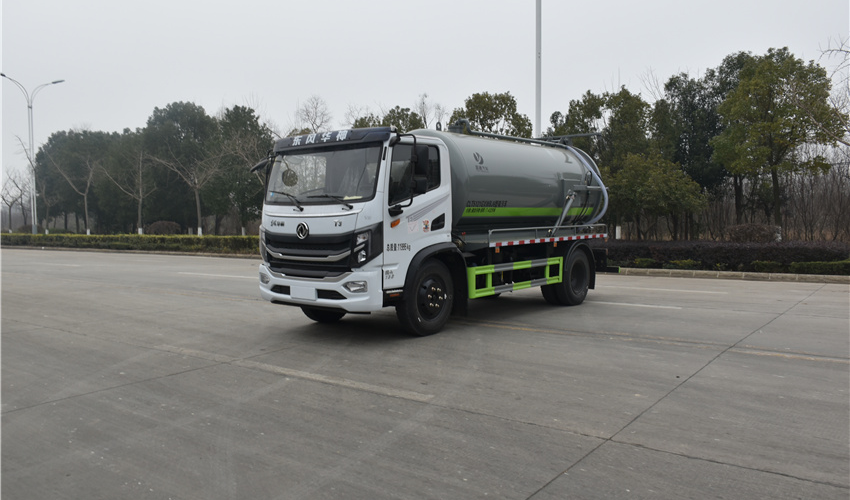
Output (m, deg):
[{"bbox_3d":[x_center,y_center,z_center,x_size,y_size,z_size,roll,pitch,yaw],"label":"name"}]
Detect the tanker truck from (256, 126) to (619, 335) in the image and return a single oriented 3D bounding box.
[{"bbox_3d":[0.639,-0.531,10.283,2.460,3.000,6.720,2,4,40],"label":"tanker truck"}]

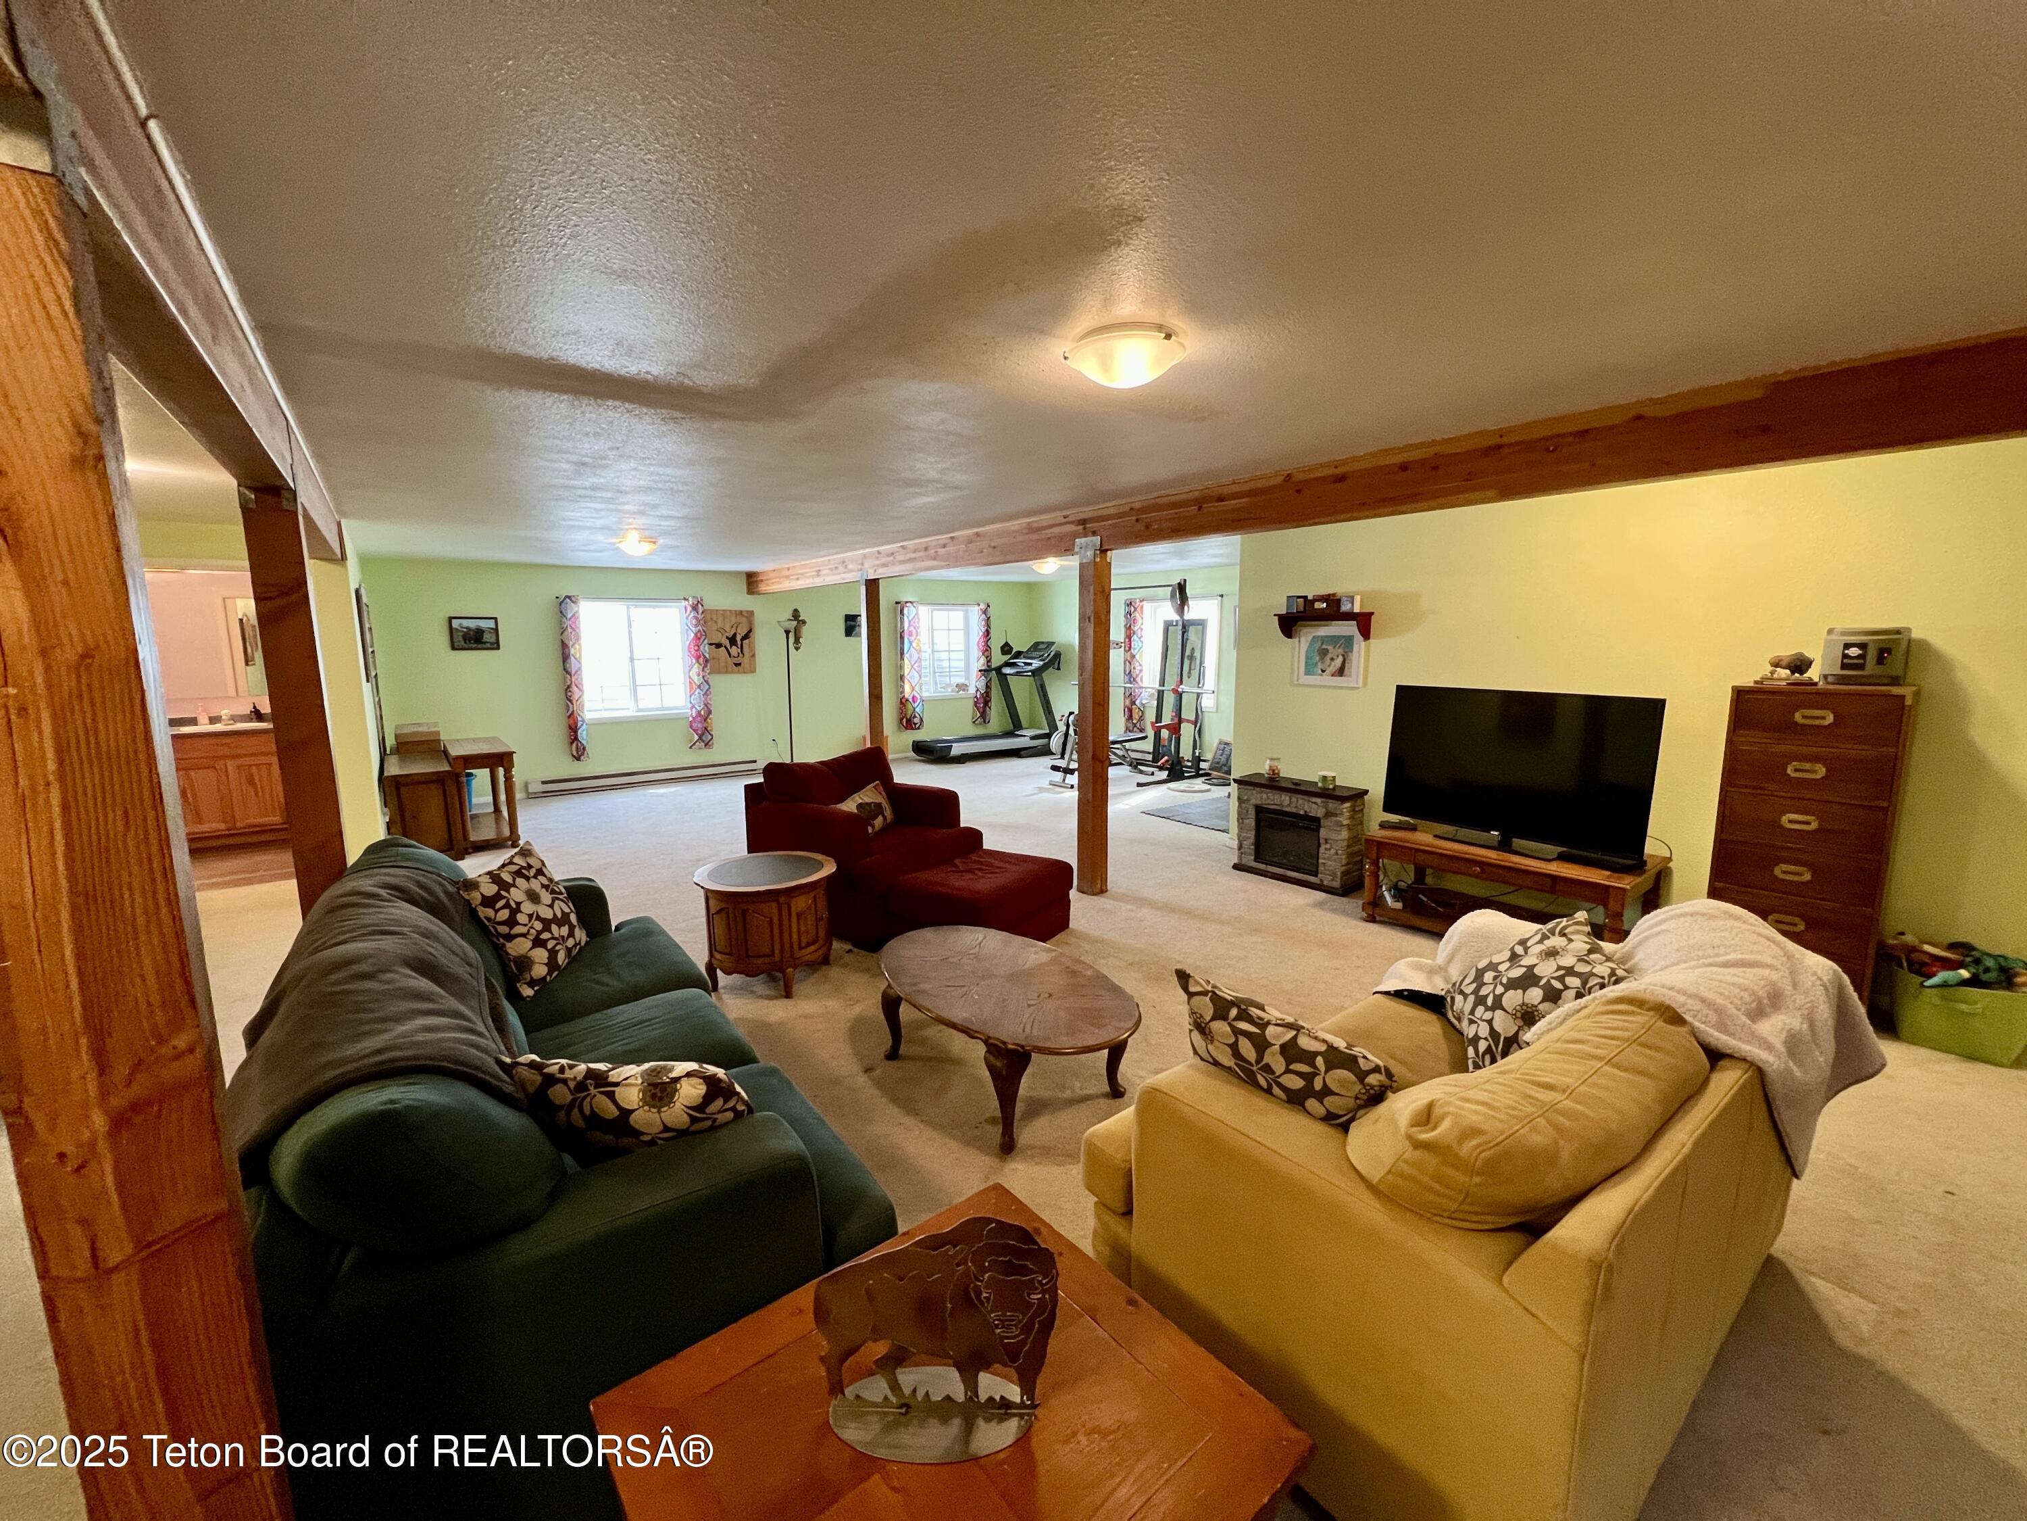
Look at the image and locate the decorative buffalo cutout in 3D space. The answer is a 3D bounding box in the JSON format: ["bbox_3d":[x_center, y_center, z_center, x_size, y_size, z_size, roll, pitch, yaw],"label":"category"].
[{"bbox_3d":[-0.104,0.750,1.031,0.330,0.300,0.015,0,9,1],"label":"decorative buffalo cutout"}]

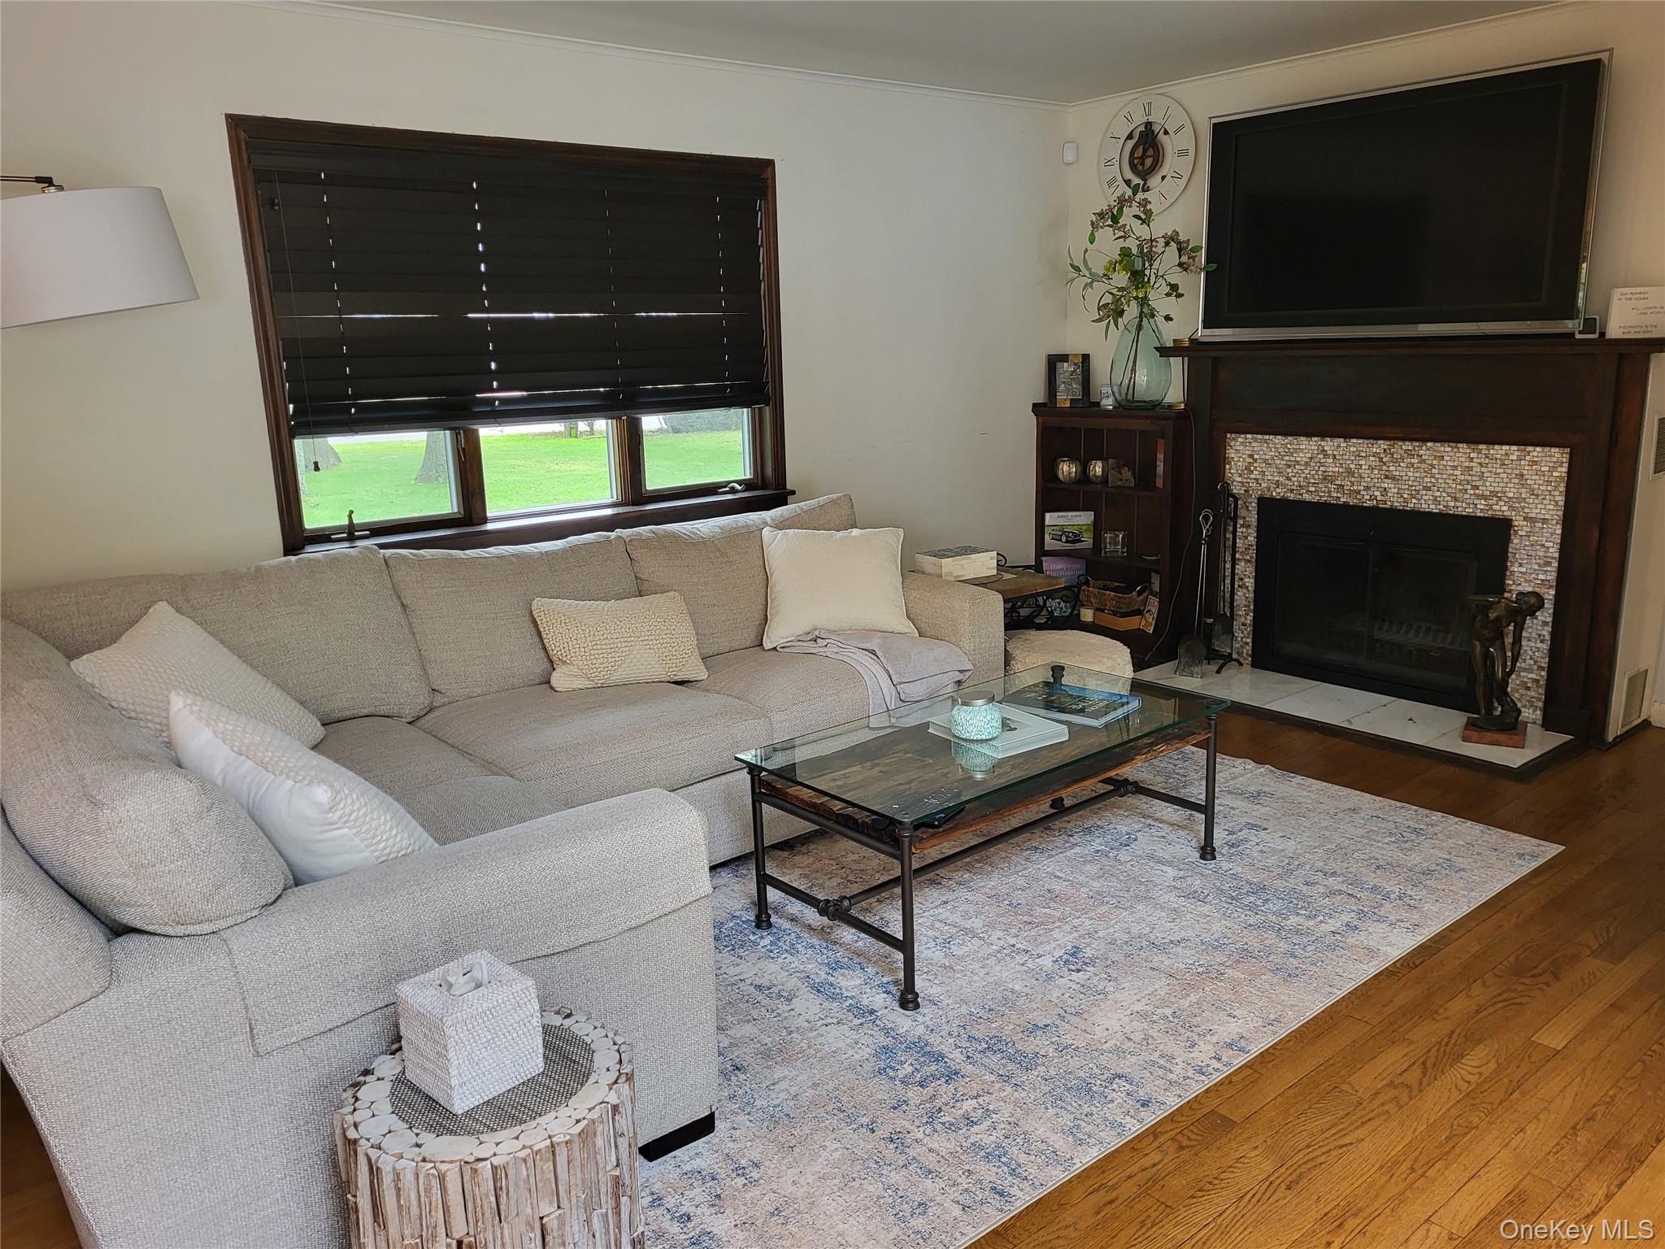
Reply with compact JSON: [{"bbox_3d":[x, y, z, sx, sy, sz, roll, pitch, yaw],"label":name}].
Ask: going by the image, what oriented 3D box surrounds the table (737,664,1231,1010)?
[{"bbox_3d":[0.425,0.479,3.232,1.210,0.437,0.611,-12,16,-38],"label":"table"}]

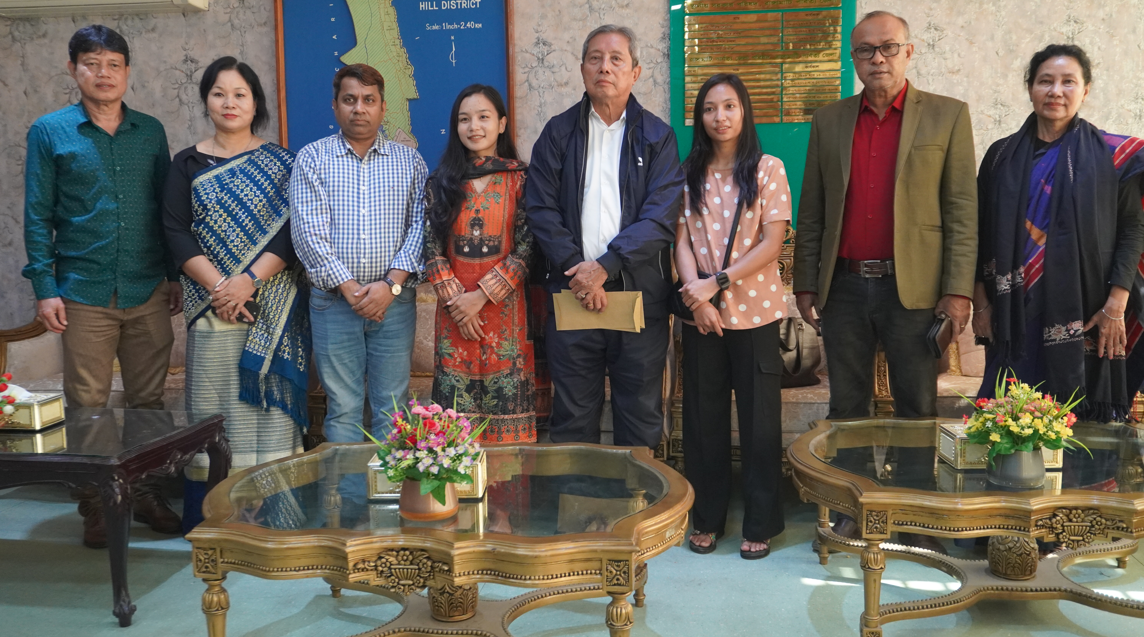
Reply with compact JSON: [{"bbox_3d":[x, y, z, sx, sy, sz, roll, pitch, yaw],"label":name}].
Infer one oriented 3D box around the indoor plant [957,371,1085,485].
[{"bbox_3d":[1.096,0.260,2.393,0.286,0.263,0.250,0,7,6],"label":"indoor plant"}]

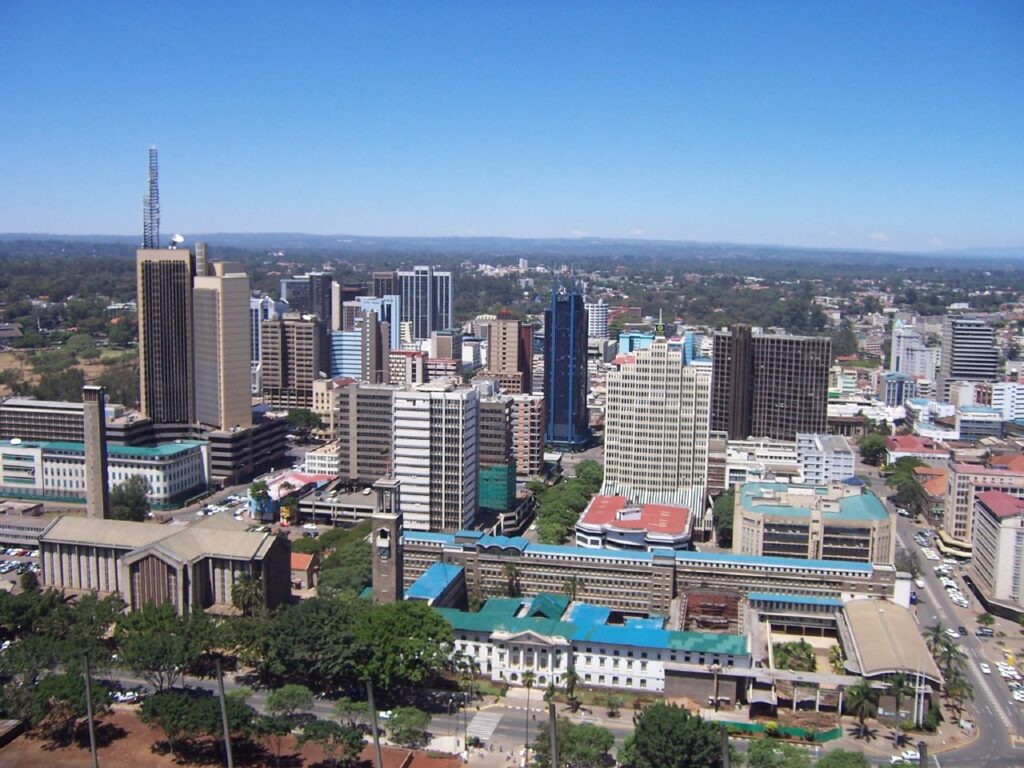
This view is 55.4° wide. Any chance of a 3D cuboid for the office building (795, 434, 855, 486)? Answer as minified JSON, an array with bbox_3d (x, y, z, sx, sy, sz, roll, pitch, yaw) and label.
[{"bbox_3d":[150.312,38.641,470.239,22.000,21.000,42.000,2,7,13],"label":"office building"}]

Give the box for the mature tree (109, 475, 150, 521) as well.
[{"bbox_3d":[-151.756,46.524,387.039,16.500,19.500,16.000,2,7,13],"label":"mature tree"}]

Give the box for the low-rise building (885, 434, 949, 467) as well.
[{"bbox_3d":[213.760,35.420,518.930,30.300,10.000,28.000,3,8,15],"label":"low-rise building"}]

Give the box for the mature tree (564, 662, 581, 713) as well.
[{"bbox_3d":[14.443,72.037,232.705,5.000,10.200,5.000,2,7,13],"label":"mature tree"}]

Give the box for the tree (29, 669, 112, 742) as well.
[{"bbox_3d":[-96.969,72.519,214.831,17.500,12.500,15.000,1,7,0],"label":"tree"}]

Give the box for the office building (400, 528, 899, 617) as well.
[{"bbox_3d":[36.510,57.500,297.530,149.660,19.300,12.500,2,8,11],"label":"office building"}]

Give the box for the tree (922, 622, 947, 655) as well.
[{"bbox_3d":[112.036,69.905,258.504,6.400,13.000,6.400,1,7,0],"label":"tree"}]

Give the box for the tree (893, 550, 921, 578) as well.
[{"bbox_3d":[132.021,61.158,327.365,9.500,11.000,9.500,2,7,13],"label":"tree"}]

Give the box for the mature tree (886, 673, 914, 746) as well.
[{"bbox_3d":[86.294,72.694,216.972,6.200,16.600,6.200,1,7,0],"label":"mature tree"}]

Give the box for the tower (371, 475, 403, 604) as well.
[{"bbox_3d":[-33.850,49.169,267.116,6.600,48.192,6.600,2,7,11],"label":"tower"}]

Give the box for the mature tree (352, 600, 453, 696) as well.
[{"bbox_3d":[-27.012,65.213,242.415,24.500,20.500,24.000,1,7,0],"label":"mature tree"}]

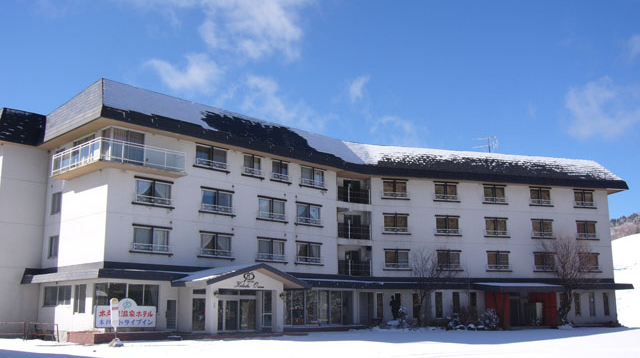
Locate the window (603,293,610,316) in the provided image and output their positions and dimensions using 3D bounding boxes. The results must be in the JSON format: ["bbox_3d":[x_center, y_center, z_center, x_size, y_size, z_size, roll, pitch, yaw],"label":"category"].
[{"bbox_3d":[24.000,10.506,54.189,0.568,1.842,0.200,3,-12,-15],"label":"window"}]

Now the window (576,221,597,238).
[{"bbox_3d":[24.845,4.708,60.326,2.200,1.600,0.220,3,-12,-16],"label":"window"}]

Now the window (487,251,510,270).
[{"bbox_3d":[15.554,7.132,56.419,2.154,1.534,0.150,3,-12,-15],"label":"window"}]

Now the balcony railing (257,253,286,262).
[{"bbox_3d":[-3.098,5.222,43.019,2.544,0.457,0.200,11,-16,-42],"label":"balcony railing"}]

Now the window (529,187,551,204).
[{"bbox_3d":[18.674,1.502,54.666,1.976,1.430,0.200,3,-12,-15],"label":"window"}]

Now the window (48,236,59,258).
[{"bbox_3d":[-17.345,4.418,42.164,1.400,1.400,0.150,-12,-16,44],"label":"window"}]

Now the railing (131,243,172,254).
[{"bbox_3d":[-10.610,4.398,40.838,2.900,0.554,0.270,11,-16,-44],"label":"railing"}]

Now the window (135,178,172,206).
[{"bbox_3d":[-10.455,0.785,40.633,2.650,1.650,0.220,11,-16,-44],"label":"window"}]

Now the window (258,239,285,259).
[{"bbox_3d":[-3.503,5.092,46.738,2.600,1.620,0.220,11,-16,-44],"label":"window"}]

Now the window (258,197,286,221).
[{"bbox_3d":[-3.184,2.078,43.750,2.410,1.509,0.200,11,-16,-42],"label":"window"}]

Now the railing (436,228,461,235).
[{"bbox_3d":[11.005,4.592,55.547,2.390,0.530,0.200,3,-12,-15],"label":"railing"}]

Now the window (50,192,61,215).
[{"bbox_3d":[-18.149,1.648,44.588,0.120,1.454,1.571,11,-16,-44],"label":"window"}]

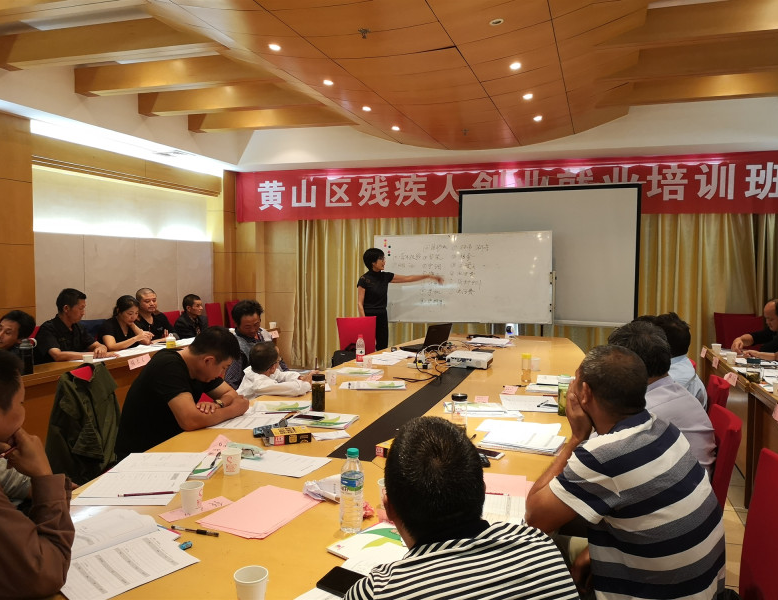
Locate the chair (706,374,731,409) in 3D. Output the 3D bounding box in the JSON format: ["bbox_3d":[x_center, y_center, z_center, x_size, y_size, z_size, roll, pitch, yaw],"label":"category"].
[{"bbox_3d":[1.347,0.861,3.111,0.560,0.955,0.440,2,4,20],"label":"chair"}]

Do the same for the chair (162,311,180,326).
[{"bbox_3d":[-1.980,0.601,6.047,0.550,0.970,0.450,2,4,19],"label":"chair"}]

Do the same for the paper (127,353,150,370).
[{"bbox_3d":[-1.895,0.474,4.762,0.015,0.080,0.220,2,10,19],"label":"paper"}]

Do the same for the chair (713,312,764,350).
[{"bbox_3d":[3.453,0.658,6.111,0.470,0.970,0.560,2,4,19],"label":"chair"}]

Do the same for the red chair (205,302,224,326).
[{"bbox_3d":[-2.131,0.533,8.292,0.560,0.955,0.440,2,4,23],"label":"red chair"}]

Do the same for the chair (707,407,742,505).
[{"bbox_3d":[1.000,0.899,2.418,0.560,0.955,0.440,2,4,20],"label":"chair"}]

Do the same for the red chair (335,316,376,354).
[{"bbox_3d":[-0.180,0.670,6.189,0.440,0.955,0.560,-2,4,-36],"label":"red chair"}]

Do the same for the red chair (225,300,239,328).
[{"bbox_3d":[-1.936,0.507,8.766,0.560,0.955,0.440,1,3,13],"label":"red chair"}]

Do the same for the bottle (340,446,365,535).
[{"bbox_3d":[-0.105,0.532,1.739,0.065,0.232,0.065,0,3,0],"label":"bottle"}]

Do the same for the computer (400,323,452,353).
[{"bbox_3d":[0.332,0.321,5.415,0.295,0.230,0.350,3,4,39],"label":"computer"}]

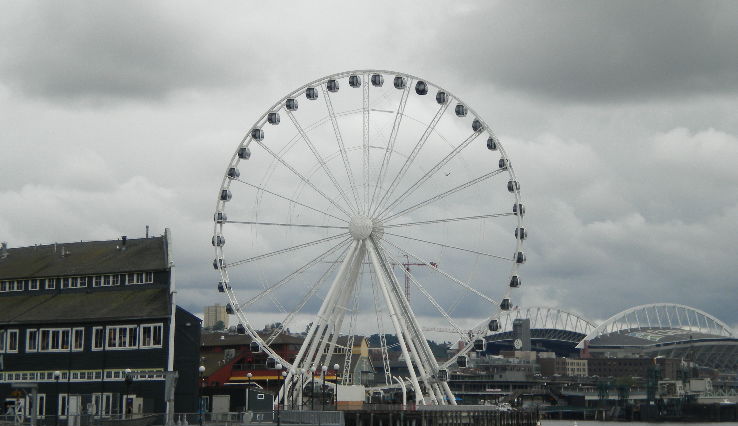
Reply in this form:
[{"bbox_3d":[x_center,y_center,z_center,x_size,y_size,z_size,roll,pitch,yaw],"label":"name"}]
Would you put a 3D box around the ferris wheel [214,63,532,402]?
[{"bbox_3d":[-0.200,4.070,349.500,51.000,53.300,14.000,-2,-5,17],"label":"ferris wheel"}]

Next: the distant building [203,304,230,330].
[{"bbox_3d":[-210.146,145.358,3100.000,31.000,37.500,17.000,-5,-6,41],"label":"distant building"}]

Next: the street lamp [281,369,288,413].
[{"bbox_3d":[-7.190,15.711,191.000,0.420,4.370,0.420,-3,-5,30],"label":"street lamp"}]

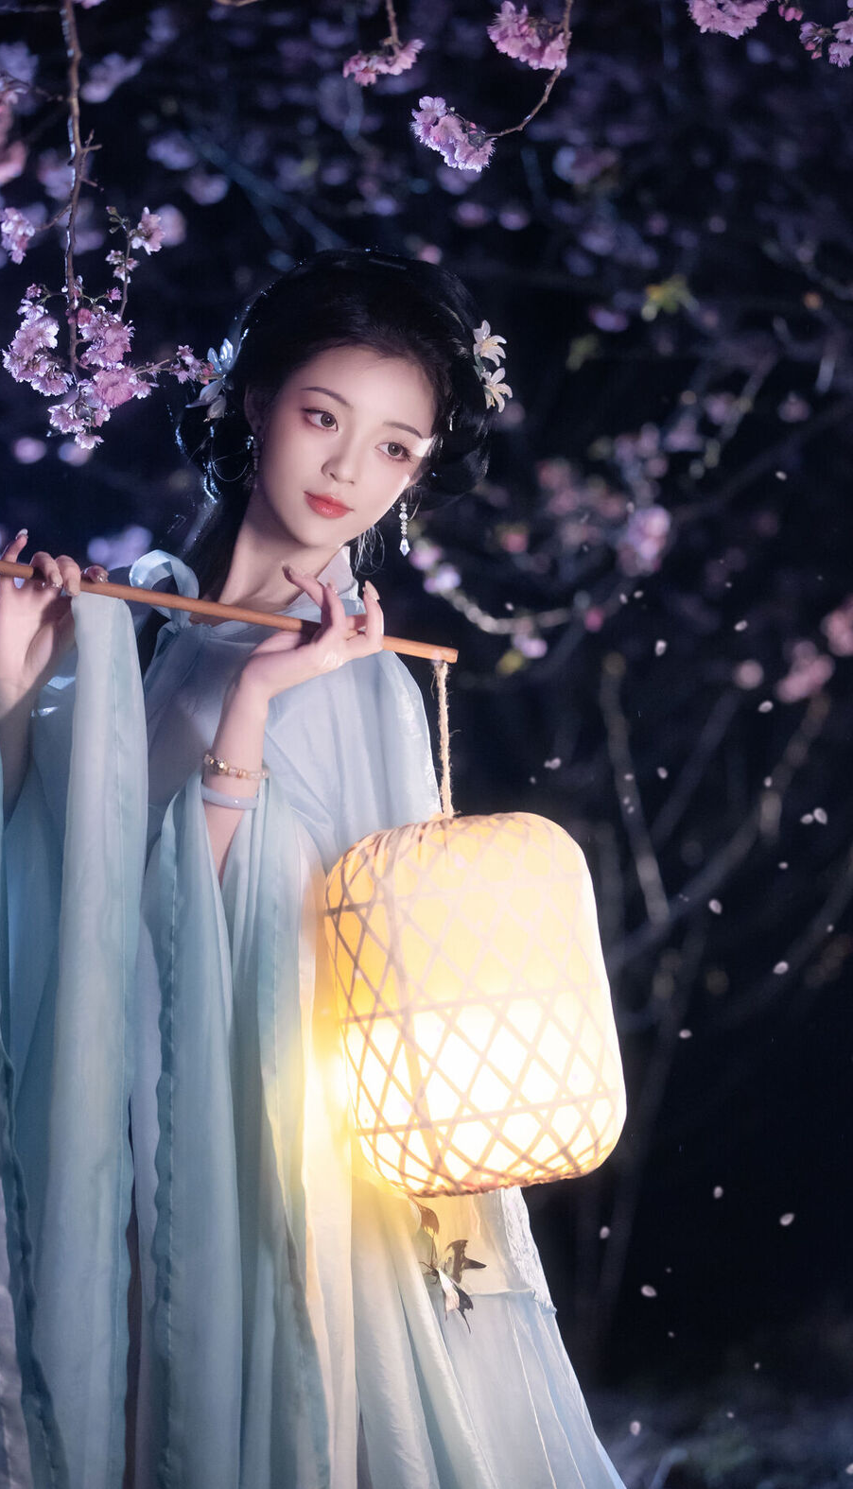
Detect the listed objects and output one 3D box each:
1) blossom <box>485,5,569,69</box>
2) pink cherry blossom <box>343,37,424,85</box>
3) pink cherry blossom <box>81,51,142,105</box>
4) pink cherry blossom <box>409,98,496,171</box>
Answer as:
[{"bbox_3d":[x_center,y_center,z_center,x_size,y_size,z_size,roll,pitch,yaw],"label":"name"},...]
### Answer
[{"bbox_3d":[0.084,-0.586,3.080,0.068,0.056,0.056,-1,0,0],"label":"blossom"},{"bbox_3d":[-0.035,-0.566,3.080,0.066,0.041,0.052,-1,0,0],"label":"pink cherry blossom"},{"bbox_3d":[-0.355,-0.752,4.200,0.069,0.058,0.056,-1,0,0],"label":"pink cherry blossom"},{"bbox_3d":[0.021,-0.504,3.080,0.069,0.062,0.056,-1,0,0],"label":"pink cherry blossom"}]

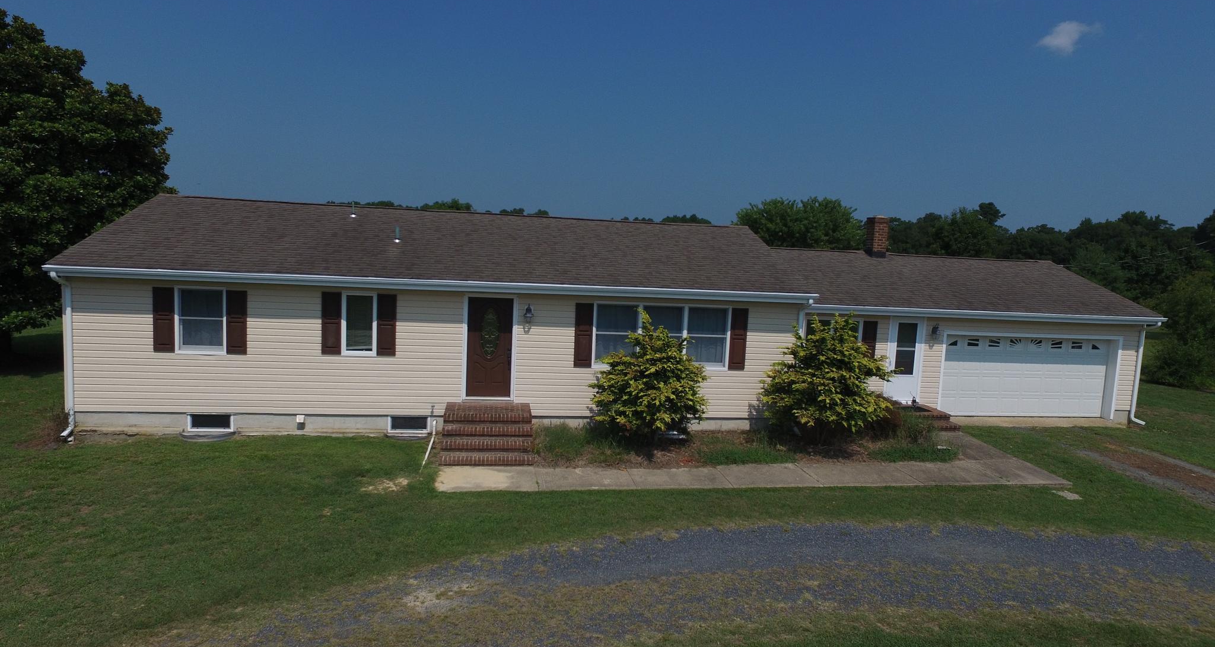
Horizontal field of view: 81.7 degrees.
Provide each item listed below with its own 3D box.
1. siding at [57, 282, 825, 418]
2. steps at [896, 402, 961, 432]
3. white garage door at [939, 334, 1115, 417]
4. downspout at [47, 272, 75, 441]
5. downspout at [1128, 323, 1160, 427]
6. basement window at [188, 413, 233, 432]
[{"bbox_3d":[-2.877,0.624,14.191,14.573,2.530,0.182,2,6,-9],"label":"siding"},{"bbox_3d":[7.279,2.217,16.604,1.405,0.346,1.387,2,6,-9],"label":"steps"},{"bbox_3d":[10.682,1.325,17.887,5.050,2.168,0.356,2,6,-9],"label":"white garage door"},{"bbox_3d":[-9.963,0.589,12.842,0.106,3.107,0.425,2,6,-9],"label":"downspout"},{"bbox_3d":[13.821,1.287,18.011,0.117,2.637,0.407,2,6,-9],"label":"downspout"},{"bbox_3d":[-7.637,1.892,13.530,0.800,0.359,0.100,2,5,-8],"label":"basement window"}]

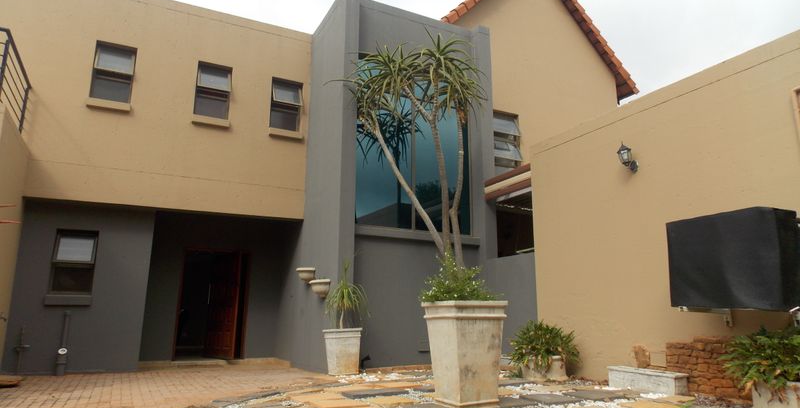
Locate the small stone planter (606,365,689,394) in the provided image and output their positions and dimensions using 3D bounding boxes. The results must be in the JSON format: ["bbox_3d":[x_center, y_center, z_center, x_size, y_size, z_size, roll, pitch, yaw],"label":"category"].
[{"bbox_3d":[2.804,2.015,6.042,0.234,0.208,0.921,6,-14,-25],"label":"small stone planter"}]

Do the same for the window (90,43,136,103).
[{"bbox_3d":[-4.838,-2.217,9.003,0.597,1.024,0.160,6,-14,-26],"label":"window"}]

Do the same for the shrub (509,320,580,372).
[{"bbox_3d":[2.029,1.979,7.551,0.900,0.660,0.900,6,-14,-26],"label":"shrub"}]

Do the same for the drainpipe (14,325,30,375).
[{"bbox_3d":[-5.936,2.283,8.324,0.150,0.741,0.120,6,-14,-25],"label":"drainpipe"}]

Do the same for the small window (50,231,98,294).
[{"bbox_3d":[-5.486,0.983,8.969,0.596,1.074,0.120,6,-14,-25],"label":"small window"}]

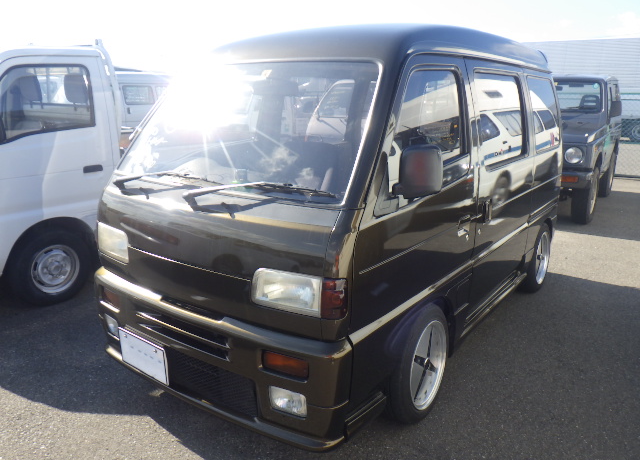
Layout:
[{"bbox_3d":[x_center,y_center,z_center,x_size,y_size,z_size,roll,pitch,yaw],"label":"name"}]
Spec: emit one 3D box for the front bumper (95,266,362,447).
[{"bbox_3d":[-0.491,0.450,1.977,1.380,0.400,0.160,11,17,34],"label":"front bumper"}]

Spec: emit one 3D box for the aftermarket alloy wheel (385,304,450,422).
[{"bbox_3d":[0.404,0.568,2.272,0.180,0.512,0.512,11,17,34],"label":"aftermarket alloy wheel"}]

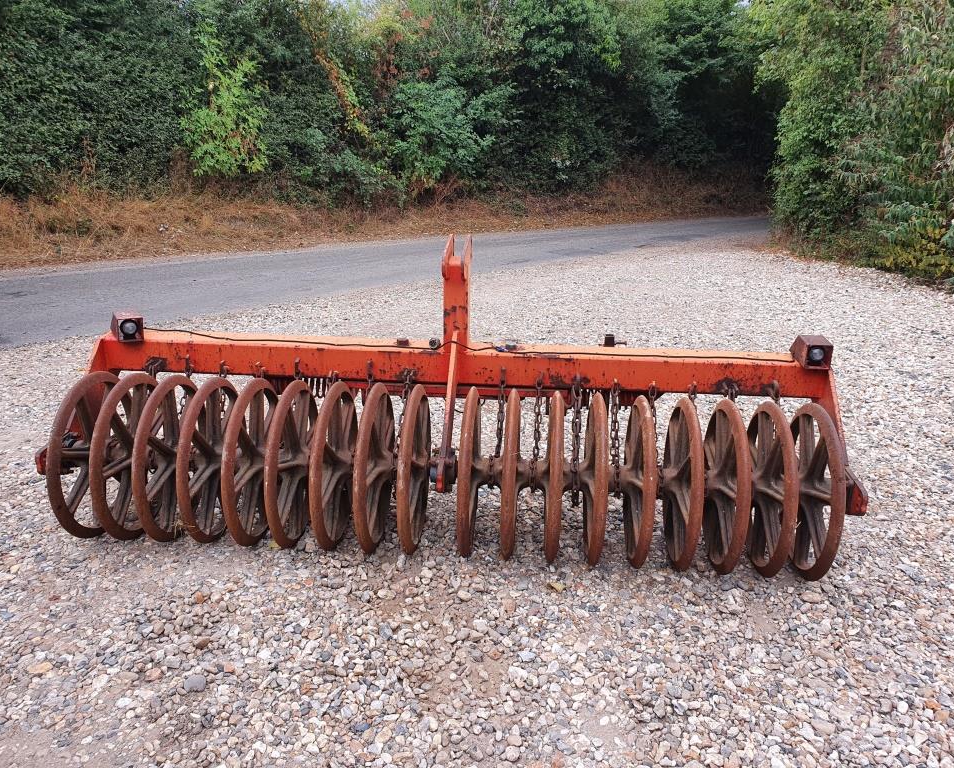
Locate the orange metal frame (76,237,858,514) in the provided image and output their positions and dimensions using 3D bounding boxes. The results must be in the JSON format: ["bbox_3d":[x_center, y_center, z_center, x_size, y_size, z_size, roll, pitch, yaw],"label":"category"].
[{"bbox_3d":[-0.114,-0.124,3.352,3.350,0.973,0.889,3,16,3],"label":"orange metal frame"}]

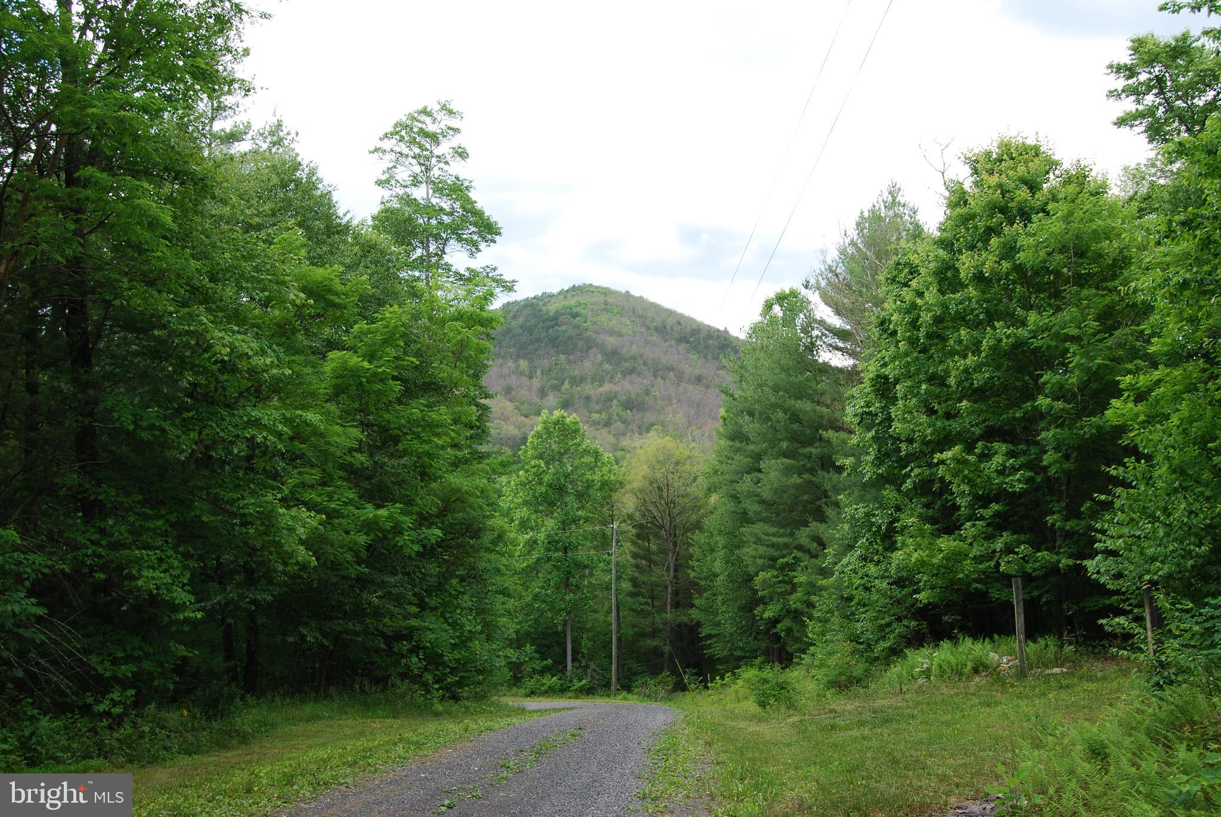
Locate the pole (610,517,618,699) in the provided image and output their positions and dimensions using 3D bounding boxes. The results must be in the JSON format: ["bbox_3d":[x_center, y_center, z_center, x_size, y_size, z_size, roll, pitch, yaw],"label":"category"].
[{"bbox_3d":[0.227,10.178,52.316,0.260,8.709,0.260,0,-11,0],"label":"pole"}]

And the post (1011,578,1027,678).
[{"bbox_3d":[6.888,3.678,17.152,0.130,1.627,0.130,-2,-11,11],"label":"post"}]

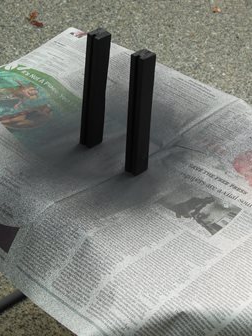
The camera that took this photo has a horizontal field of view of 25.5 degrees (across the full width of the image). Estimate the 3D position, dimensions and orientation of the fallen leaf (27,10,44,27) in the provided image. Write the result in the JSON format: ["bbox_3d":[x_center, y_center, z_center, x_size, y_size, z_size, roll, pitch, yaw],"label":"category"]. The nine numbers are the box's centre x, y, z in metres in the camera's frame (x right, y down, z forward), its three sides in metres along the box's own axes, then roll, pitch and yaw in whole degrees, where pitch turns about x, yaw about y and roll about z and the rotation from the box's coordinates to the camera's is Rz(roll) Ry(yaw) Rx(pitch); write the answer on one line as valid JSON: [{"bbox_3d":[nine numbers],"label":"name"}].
[{"bbox_3d":[-0.382,-0.630,2.346,0.080,0.042,0.095,5,33,0],"label":"fallen leaf"}]

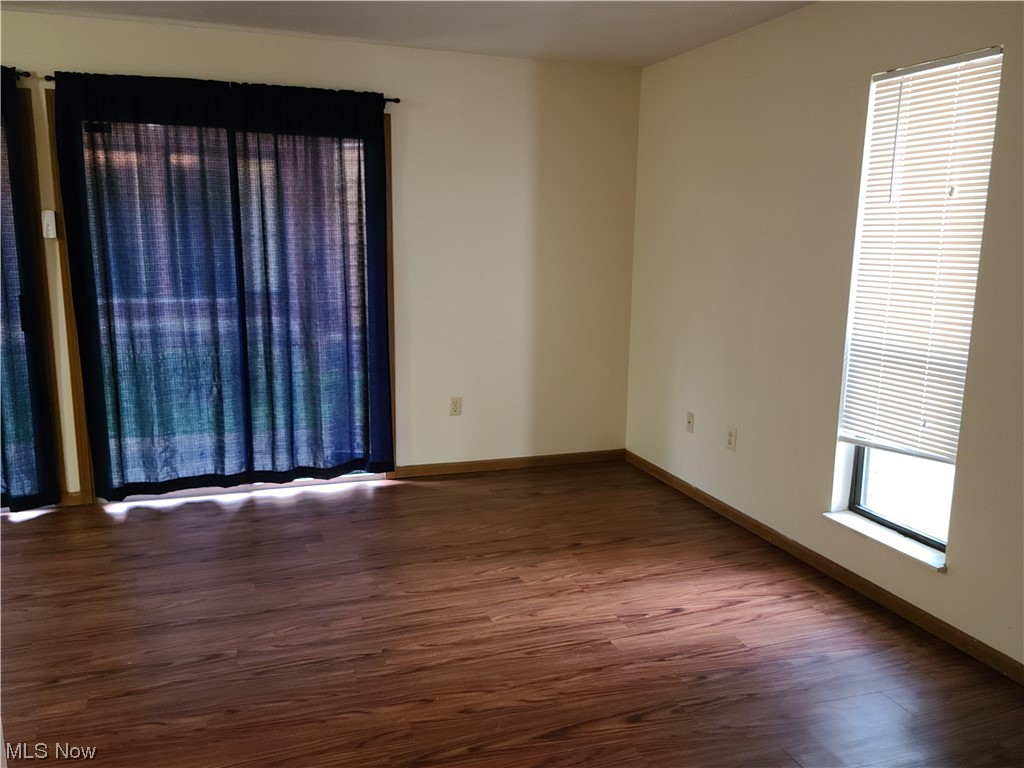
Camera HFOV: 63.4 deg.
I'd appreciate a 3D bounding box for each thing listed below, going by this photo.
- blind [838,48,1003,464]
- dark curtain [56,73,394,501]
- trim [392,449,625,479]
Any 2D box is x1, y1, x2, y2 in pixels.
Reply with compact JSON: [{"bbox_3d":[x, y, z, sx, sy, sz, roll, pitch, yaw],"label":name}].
[{"bbox_3d":[1.515,-0.444,3.118,0.040,1.450,0.596,-3,11,-19],"label":"blind"},{"bbox_3d":[-1.432,-0.476,4.387,1.580,2.130,0.110,-3,11,-19],"label":"dark curtain"},{"bbox_3d":[0.018,0.496,5.175,1.529,0.072,0.015,-3,11,-19],"label":"trim"}]

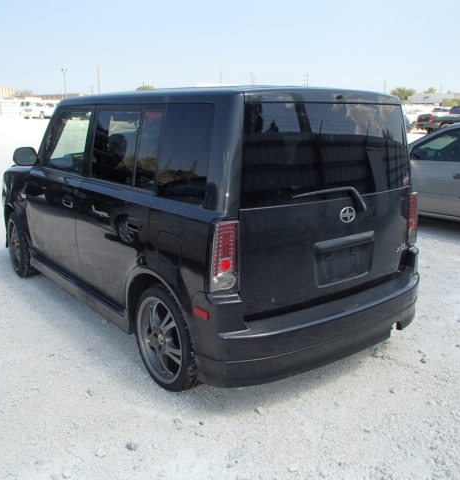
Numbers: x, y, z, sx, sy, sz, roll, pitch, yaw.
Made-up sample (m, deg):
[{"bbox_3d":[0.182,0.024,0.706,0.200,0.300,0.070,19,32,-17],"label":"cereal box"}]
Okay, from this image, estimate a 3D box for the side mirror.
[{"bbox_3d":[-1.527,-0.625,3.857,0.180,0.140,0.120,-11,19,-38],"label":"side mirror"}]

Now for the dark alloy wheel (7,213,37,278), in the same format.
[{"bbox_3d":[-1.901,0.040,4.816,0.205,0.587,0.587,-9,17,-33],"label":"dark alloy wheel"}]

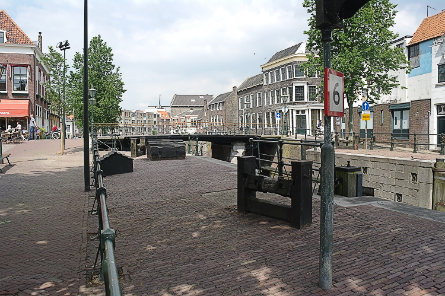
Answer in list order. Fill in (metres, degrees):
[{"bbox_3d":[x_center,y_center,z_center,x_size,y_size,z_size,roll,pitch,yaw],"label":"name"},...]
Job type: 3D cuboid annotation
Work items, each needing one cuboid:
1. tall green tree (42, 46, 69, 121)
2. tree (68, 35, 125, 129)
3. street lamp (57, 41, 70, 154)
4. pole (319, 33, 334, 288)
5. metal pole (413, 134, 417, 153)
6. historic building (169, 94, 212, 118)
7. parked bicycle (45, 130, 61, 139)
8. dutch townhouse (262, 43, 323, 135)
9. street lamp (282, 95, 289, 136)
[{"bbox_3d":[-8.312,-2.389,16.663,1.600,5.289,1.600,0,3,0],"label":"tall green tree"},{"bbox_3d":[-13.601,-6.640,35.719,6.100,10.855,6.100,0,3,0],"label":"tree"},{"bbox_3d":[-8.480,-2.761,17.749,0.750,5.831,0.650,0,3,0],"label":"street lamp"},{"bbox_3d":[0.898,0.106,2.813,0.110,2.191,0.110,0,3,0],"label":"pole"},{"bbox_3d":[10.852,-0.244,18.772,0.140,1.065,0.140,1,3,21],"label":"metal pole"},{"bbox_3d":[-9.655,-11.805,114.542,17.000,12.910,10.000,0,3,0],"label":"historic building"},{"bbox_3d":[-15.292,-1.302,29.973,1.750,1.040,0.580,0,3,3],"label":"parked bicycle"},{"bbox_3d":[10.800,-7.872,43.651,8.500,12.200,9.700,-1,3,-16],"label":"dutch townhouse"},{"bbox_3d":[6.139,-3.223,32.393,0.550,4.112,0.550,0,3,0],"label":"street lamp"}]

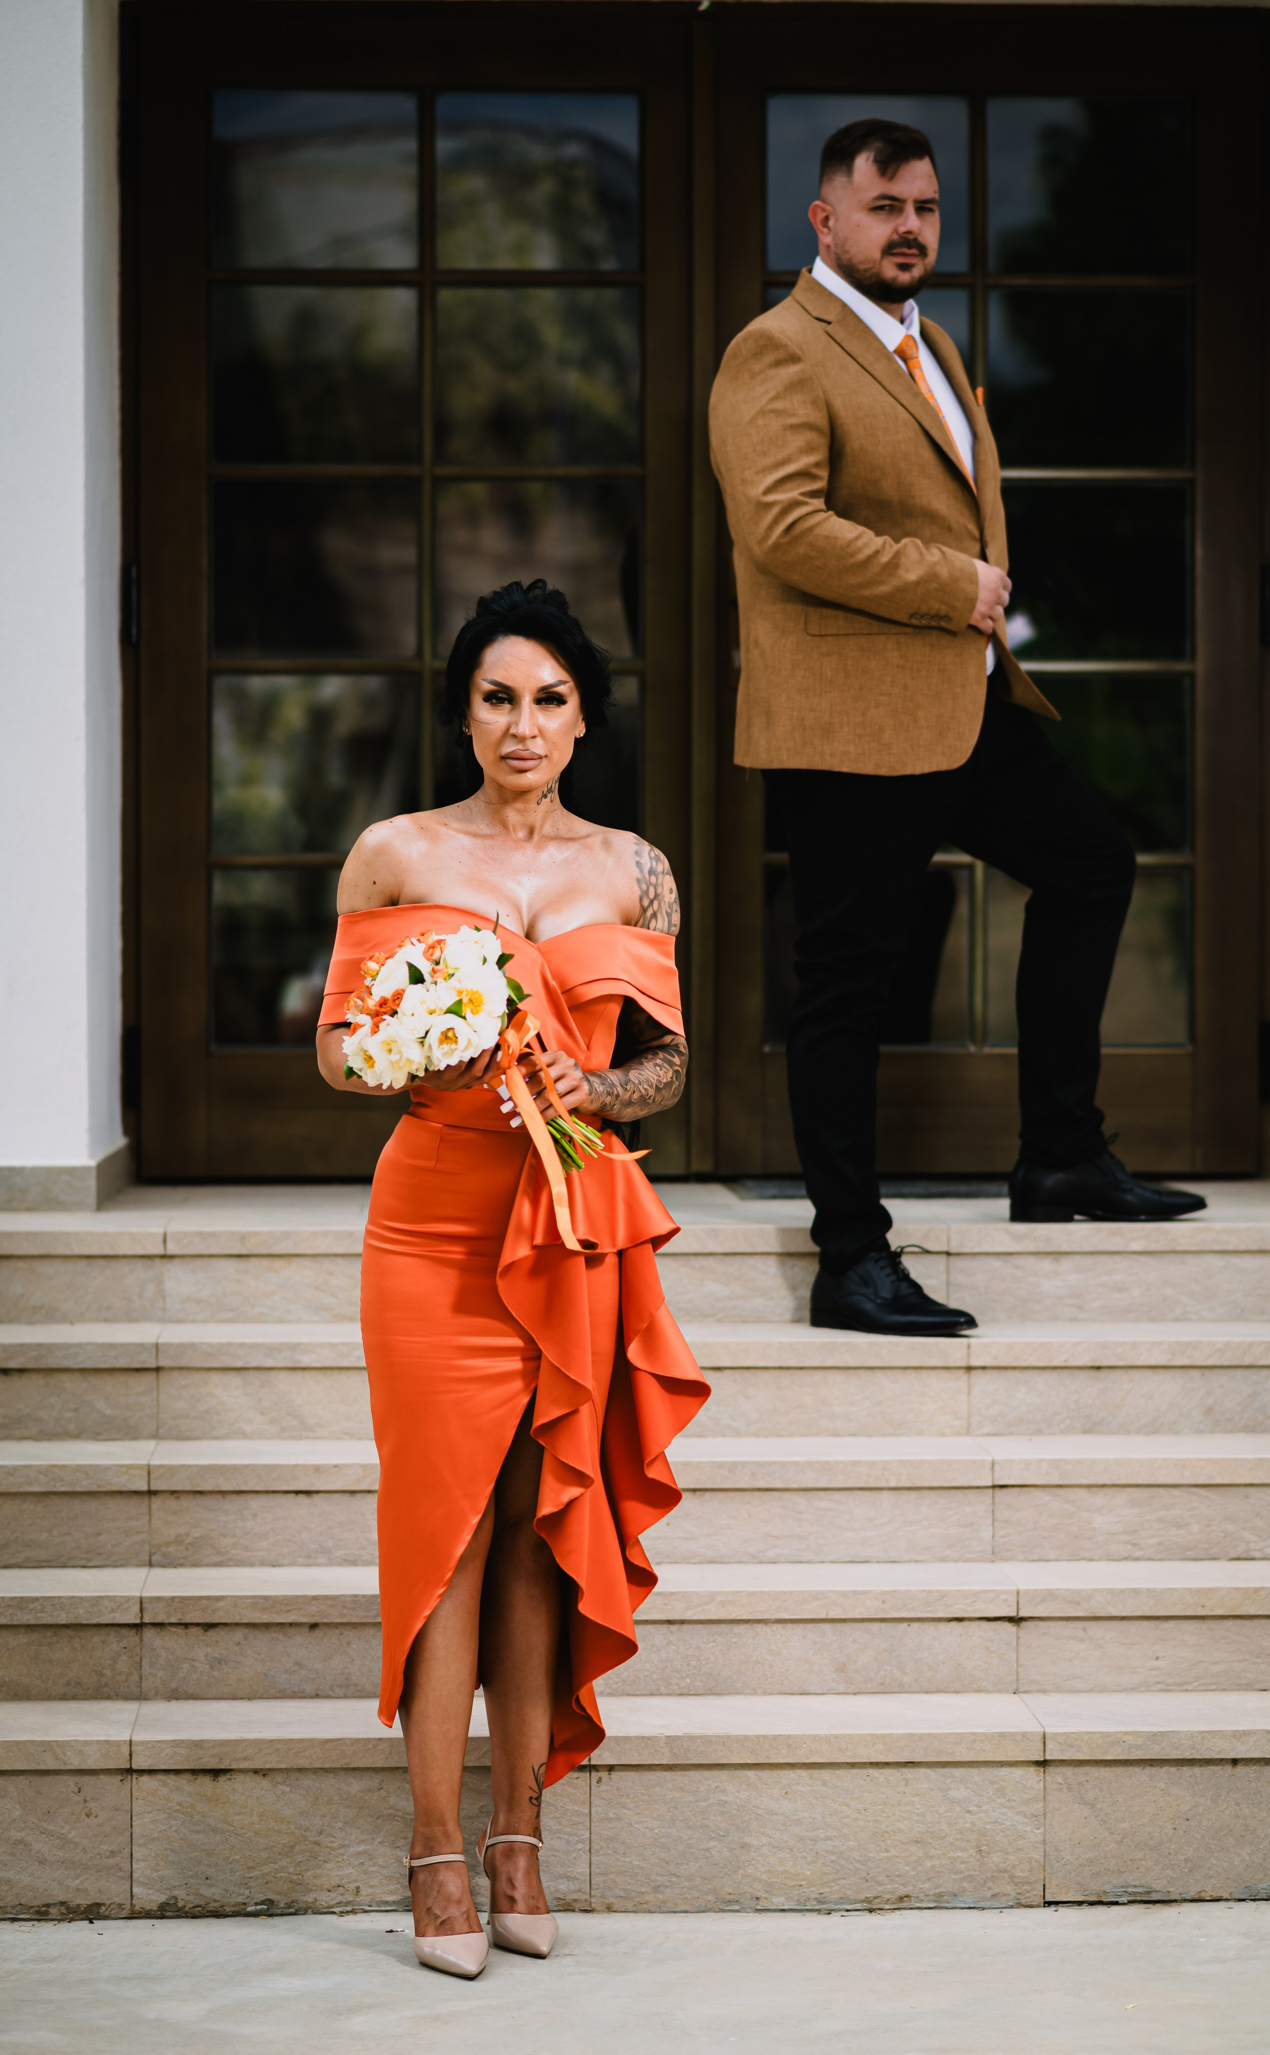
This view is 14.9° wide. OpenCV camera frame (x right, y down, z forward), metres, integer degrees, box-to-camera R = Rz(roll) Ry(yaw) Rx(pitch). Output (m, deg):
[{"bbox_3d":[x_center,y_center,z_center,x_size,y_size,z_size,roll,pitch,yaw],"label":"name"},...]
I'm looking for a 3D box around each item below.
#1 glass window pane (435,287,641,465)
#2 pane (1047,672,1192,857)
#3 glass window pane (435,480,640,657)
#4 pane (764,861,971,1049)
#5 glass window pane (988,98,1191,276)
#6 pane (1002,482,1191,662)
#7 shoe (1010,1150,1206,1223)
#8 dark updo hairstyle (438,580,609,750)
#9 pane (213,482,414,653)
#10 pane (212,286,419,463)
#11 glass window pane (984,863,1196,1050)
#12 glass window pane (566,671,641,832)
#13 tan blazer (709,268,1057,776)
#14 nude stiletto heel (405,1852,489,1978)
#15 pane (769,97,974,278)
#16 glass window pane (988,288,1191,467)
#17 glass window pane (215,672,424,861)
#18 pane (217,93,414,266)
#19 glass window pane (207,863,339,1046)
[{"bbox_3d":[-0.176,-1.184,8.813,0.373,0.320,0.020,0,1,-3],"label":"glass window pane"},{"bbox_3d":[0.844,-0.490,9.031,0.379,0.331,0.020,0,1,-3],"label":"pane"},{"bbox_3d":[-0.180,-0.847,8.971,0.380,0.326,0.020,0,1,-3],"label":"glass window pane"},{"bbox_3d":[0.425,-0.132,8.867,0.380,0.330,0.020,0,1,-3],"label":"pane"},{"bbox_3d":[0.843,-1.561,9.013,0.378,0.327,0.020,0,1,-3],"label":"glass window pane"},{"bbox_3d":[0.844,-0.846,9.025,0.378,0.334,0.020,0,1,-3],"label":"pane"},{"bbox_3d":[0.746,0.249,7.629,0.302,0.112,0.105,0,1,-5],"label":"shoe"},{"bbox_3d":[-0.139,-0.462,6.188,0.215,0.215,0.230,0,1,-3],"label":"dark updo hairstyle"},{"bbox_3d":[-0.578,-0.832,8.798,0.371,0.320,0.020,0,1,-3],"label":"pane"},{"bbox_3d":[-0.579,-1.182,8.791,0.374,0.320,0.020,0,1,-3],"label":"pane"},{"bbox_3d":[0.845,-0.133,9.036,0.379,0.334,0.020,0,1,-3],"label":"glass window pane"},{"bbox_3d":[-0.178,-0.487,8.976,0.383,0.341,0.020,0,1,-3],"label":"glass window pane"},{"bbox_3d":[0.372,-0.768,7.432,0.400,0.760,0.550,1,1,35],"label":"tan blazer"},{"bbox_3d":[-0.234,1.104,6.077,0.077,0.128,0.230,0,1,-17],"label":"nude stiletto heel"},{"bbox_3d":[0.423,-1.534,8.839,0.370,0.320,0.020,0,1,-3],"label":"pane"},{"bbox_3d":[0.843,-1.207,9.019,0.378,0.333,0.020,0,1,-3],"label":"glass window pane"},{"bbox_3d":[-0.590,-0.484,8.955,0.381,0.337,0.020,0,1,-3],"label":"glass window pane"},{"bbox_3d":[-0.591,-1.560,8.938,0.380,0.330,0.020,0,1,-3],"label":"pane"},{"bbox_3d":[-0.582,-0.127,8.812,0.378,0.330,0.020,0,1,-3],"label":"glass window pane"}]

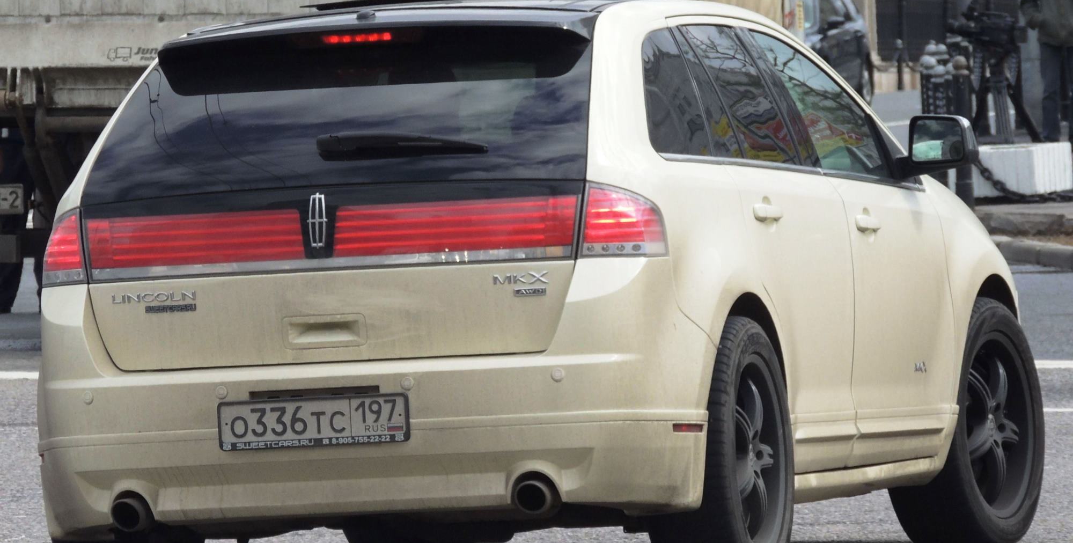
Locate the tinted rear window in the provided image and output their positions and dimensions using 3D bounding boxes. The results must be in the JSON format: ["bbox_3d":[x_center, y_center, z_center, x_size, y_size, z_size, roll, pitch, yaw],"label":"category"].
[{"bbox_3d":[-0.505,-0.444,27.179,1.400,0.120,0.590,-3,41,16],"label":"tinted rear window"}]

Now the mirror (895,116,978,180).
[{"bbox_3d":[1.165,-0.365,29.386,0.250,0.180,0.160,-3,0,16],"label":"mirror"}]

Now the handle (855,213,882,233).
[{"bbox_3d":[0.951,-0.140,28.897,0.050,0.050,0.200,-3,0,16],"label":"handle"}]

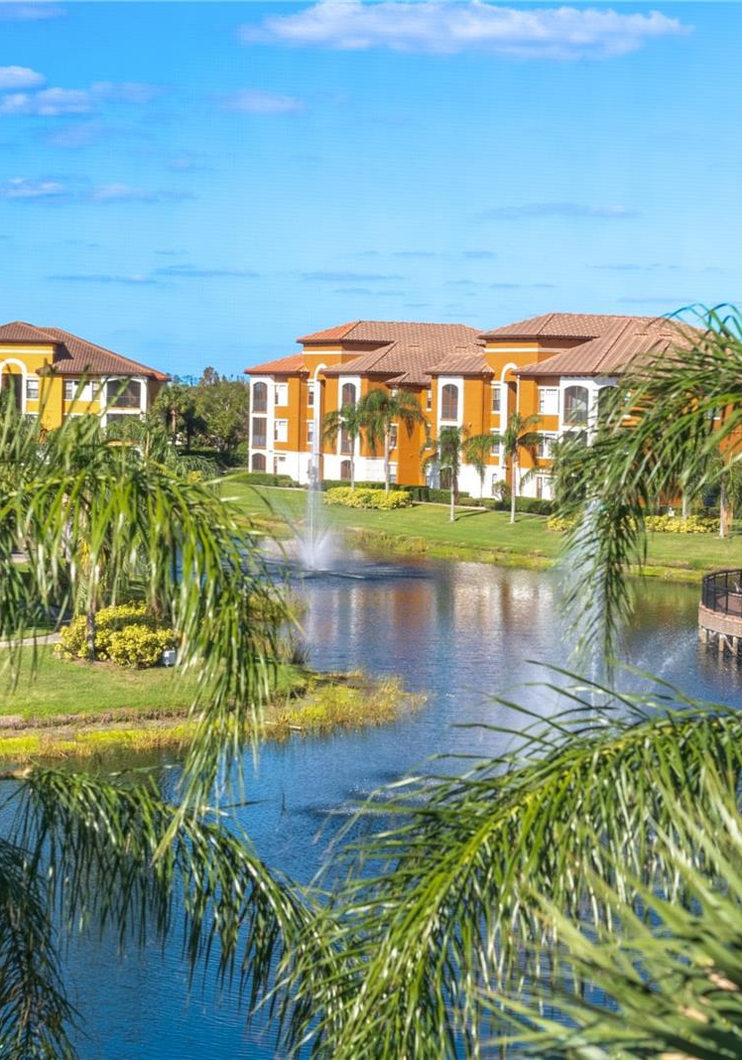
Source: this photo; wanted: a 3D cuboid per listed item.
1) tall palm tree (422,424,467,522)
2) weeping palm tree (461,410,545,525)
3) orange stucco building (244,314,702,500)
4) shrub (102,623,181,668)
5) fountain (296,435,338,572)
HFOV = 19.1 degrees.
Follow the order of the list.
[{"bbox_3d":[5.220,-3.993,156.000,3.330,6.840,3.400,1,3,2],"label":"tall palm tree"},{"bbox_3d":[9.310,-4.375,154.000,5.720,7.800,5.200,1,3,3],"label":"weeping palm tree"},{"bbox_3d":[10.845,-9.916,180.913,20.500,14.300,53.370,-1,4,-31],"label":"orange stucco building"},{"bbox_3d":[-7.626,3.855,73.300,2.600,1.480,2.200,1,3,-6],"label":"shrub"},{"bbox_3d":[-3.156,-1.560,129.000,2.470,7.980,2.400,1,3,-1],"label":"fountain"}]

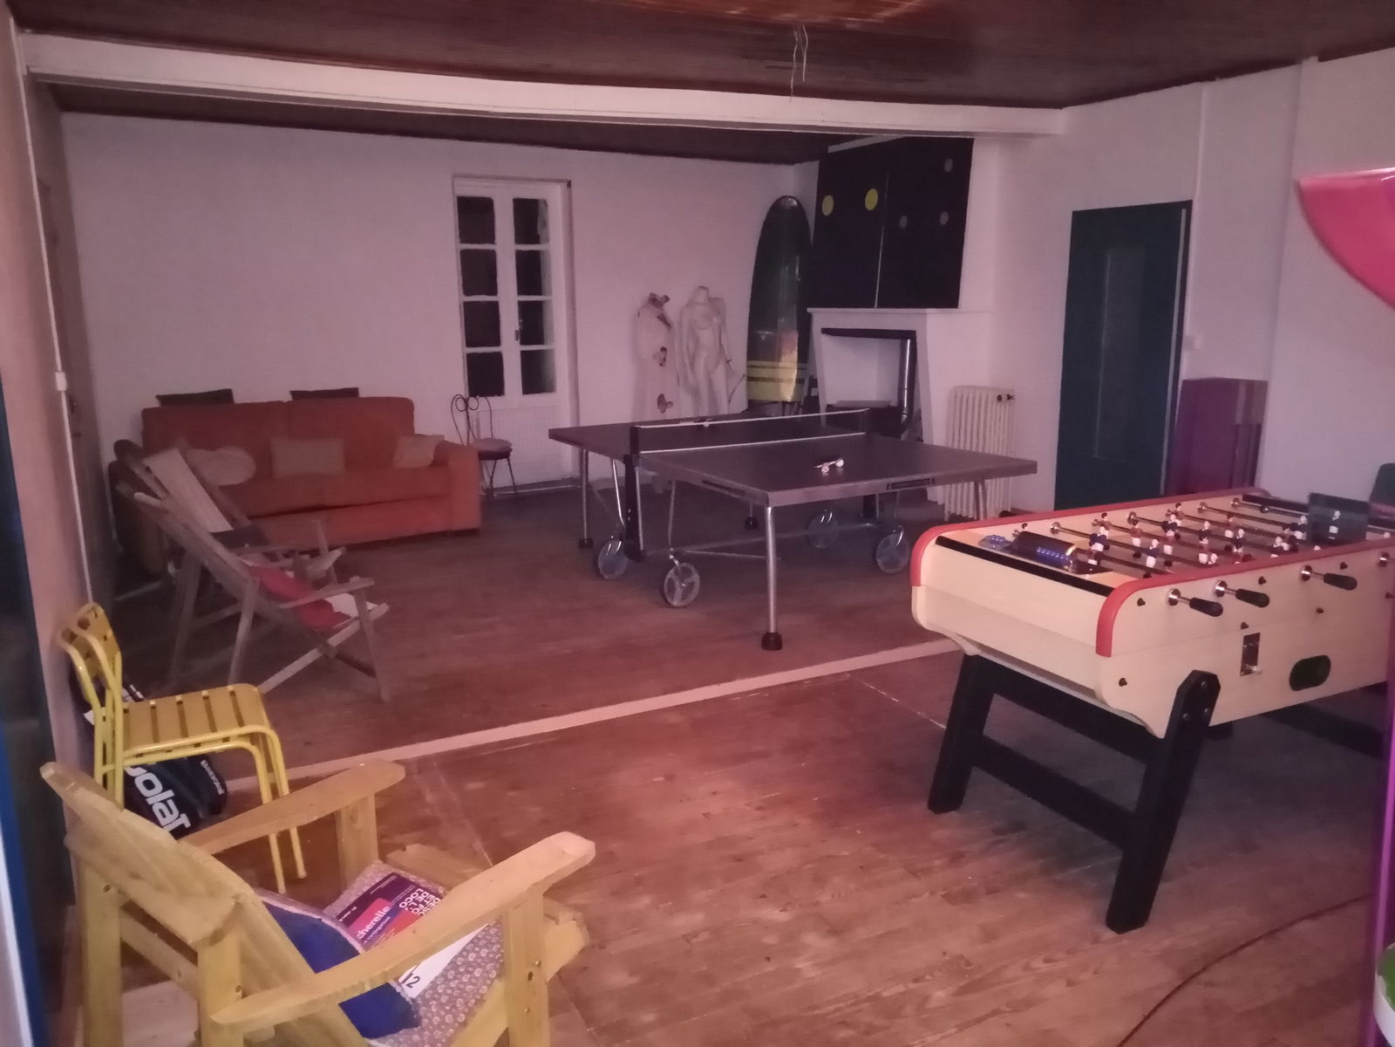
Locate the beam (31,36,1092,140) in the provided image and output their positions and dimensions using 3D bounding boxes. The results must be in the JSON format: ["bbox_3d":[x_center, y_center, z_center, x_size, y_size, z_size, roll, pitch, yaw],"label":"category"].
[{"bbox_3d":[-0.307,-2.341,5.811,5.810,0.190,0.240,-6,13,-23],"label":"beam"}]

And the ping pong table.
[{"bbox_3d":[0.350,-0.153,6.015,1.600,0.900,2.740,-7,13,-27],"label":"ping pong table"}]

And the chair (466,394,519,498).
[{"bbox_3d":[-1.699,-0.643,8.548,0.440,0.870,0.400,9,16,39],"label":"chair"}]

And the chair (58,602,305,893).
[{"bbox_3d":[-1.404,0.595,2.852,0.490,0.810,0.420,-7,14,-27],"label":"chair"}]

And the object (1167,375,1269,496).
[{"bbox_3d":[2.956,-0.294,6.111,0.240,1.070,0.460,-8,14,-30],"label":"object"}]

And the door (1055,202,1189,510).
[{"bbox_3d":[2.697,-0.942,6.723,0.080,2.090,0.850,-8,14,-30],"label":"door"}]

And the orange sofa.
[{"bbox_3d":[-2.657,-0.322,7.075,2.090,0.880,0.950,-7,14,-27],"label":"orange sofa"}]

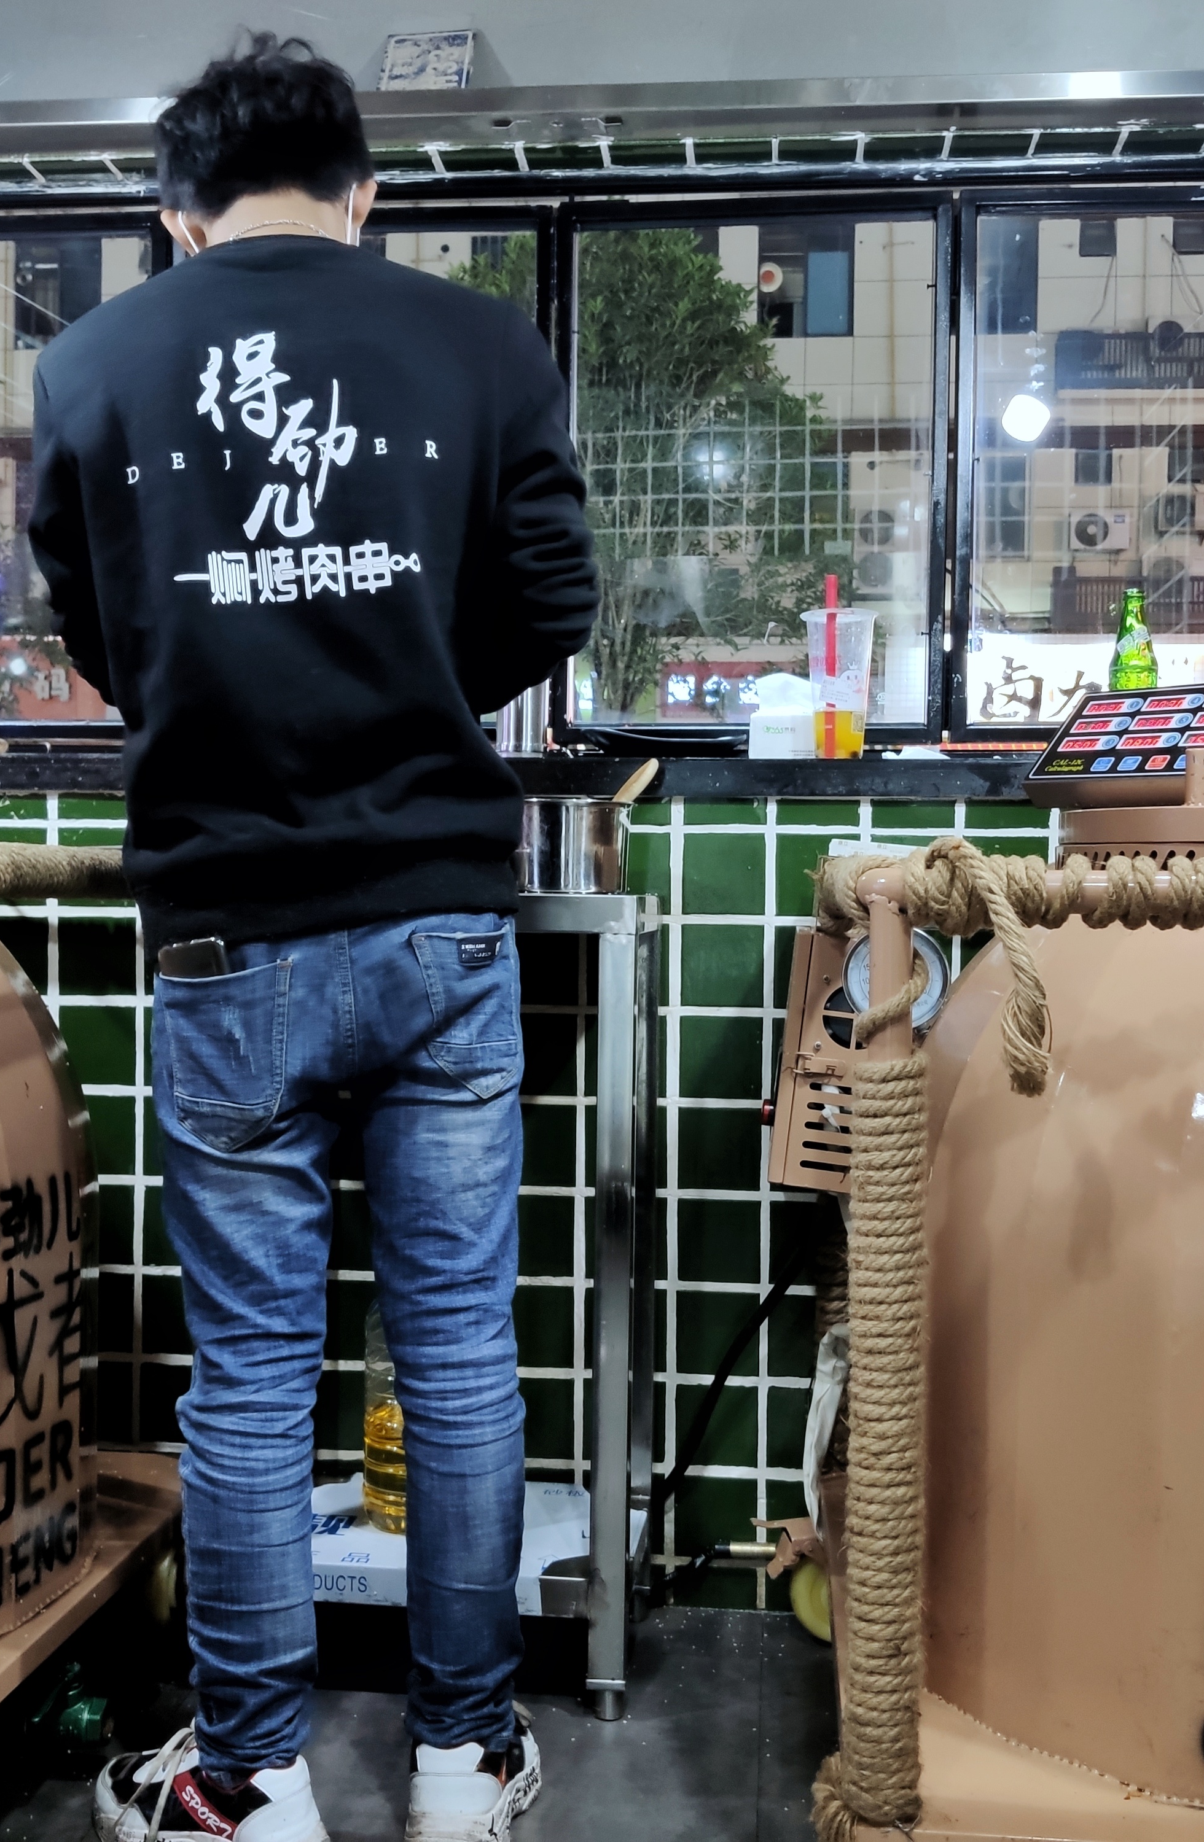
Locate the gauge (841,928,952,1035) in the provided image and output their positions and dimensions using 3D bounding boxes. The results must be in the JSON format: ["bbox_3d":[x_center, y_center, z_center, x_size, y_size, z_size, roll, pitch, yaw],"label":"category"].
[{"bbox_3d":[0.280,0.058,1.746,0.099,0.099,0.035,1,-7,14],"label":"gauge"}]

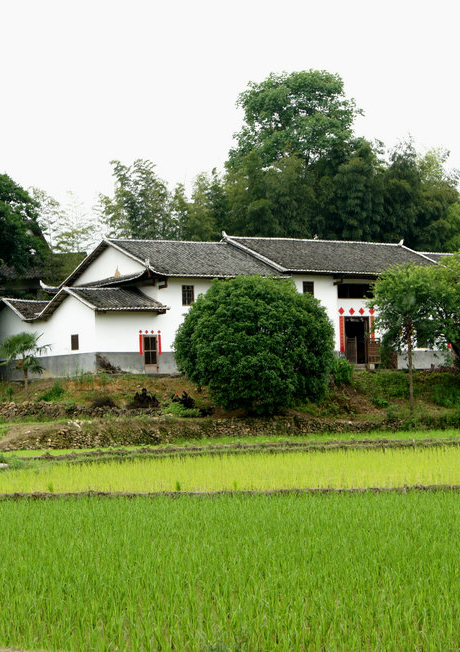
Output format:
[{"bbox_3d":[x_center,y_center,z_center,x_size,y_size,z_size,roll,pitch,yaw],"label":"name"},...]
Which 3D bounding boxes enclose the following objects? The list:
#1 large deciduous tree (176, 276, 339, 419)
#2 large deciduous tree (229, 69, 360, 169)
[{"bbox_3d":[1.247,1.043,72.000,7.899,6.983,7.800,-1,-3,0],"label":"large deciduous tree"},{"bbox_3d":[5.347,-9.996,111.468,11.000,20.500,10.500,-1,-3,0],"label":"large deciduous tree"}]

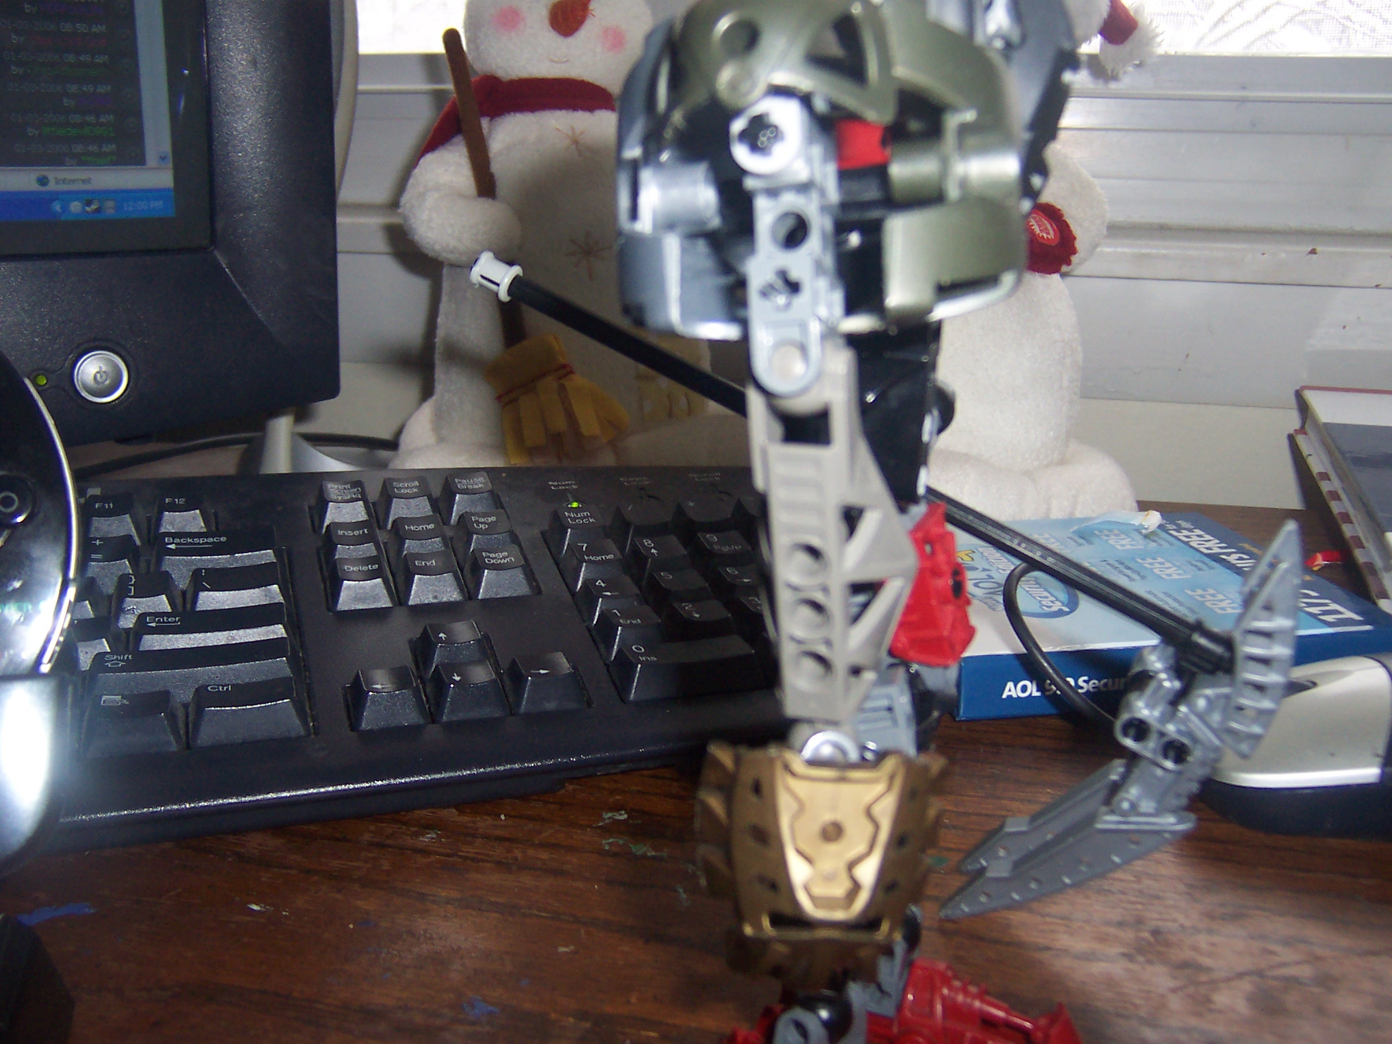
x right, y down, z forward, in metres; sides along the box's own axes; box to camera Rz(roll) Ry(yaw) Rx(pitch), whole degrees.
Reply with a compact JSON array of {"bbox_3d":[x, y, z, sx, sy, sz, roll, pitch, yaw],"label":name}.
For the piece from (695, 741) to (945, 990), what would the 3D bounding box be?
[{"bbox_3d":[0.020,0.054,0.230,0.037,0.038,0.024,1,12,-3],"label":"piece"}]

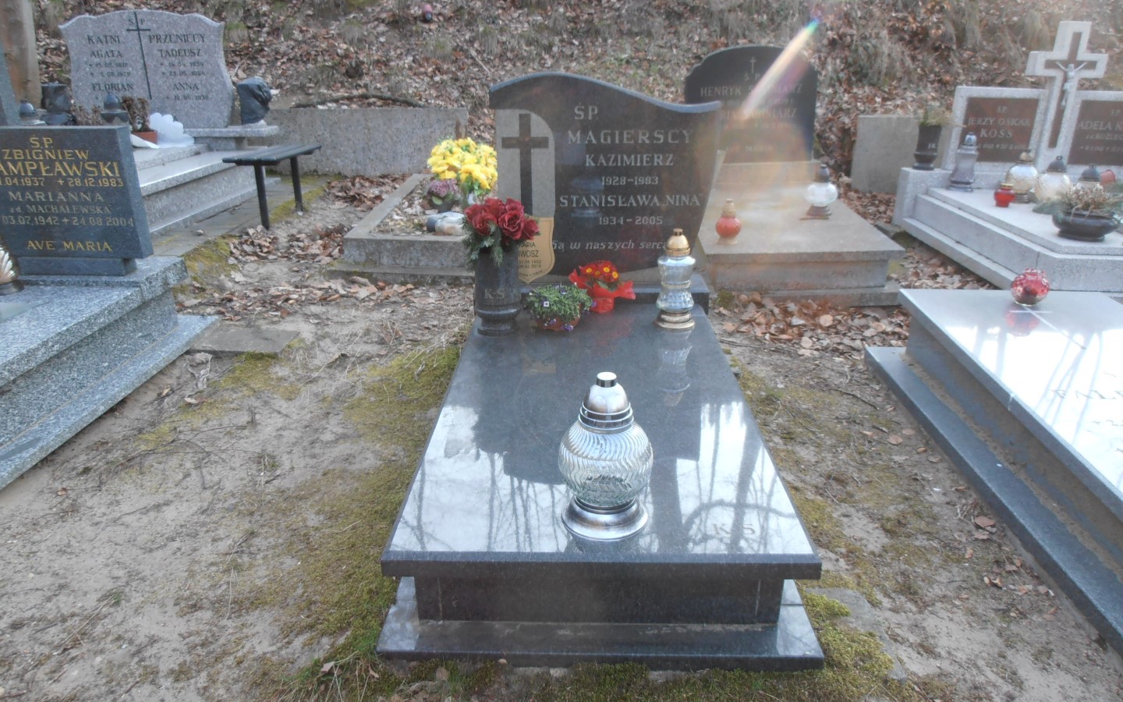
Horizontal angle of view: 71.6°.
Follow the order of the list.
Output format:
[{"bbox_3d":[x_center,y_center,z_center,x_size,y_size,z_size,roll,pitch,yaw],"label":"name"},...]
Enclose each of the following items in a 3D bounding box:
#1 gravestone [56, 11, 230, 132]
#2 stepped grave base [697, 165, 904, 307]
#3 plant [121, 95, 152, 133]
[{"bbox_3d":[-3.169,-2.160,6.002,1.240,0.852,0.120,0,22,2],"label":"gravestone"},{"bbox_3d":[1.202,-0.788,4.641,0.980,0.410,1.980,0,22,2],"label":"stepped grave base"},{"bbox_3d":[-3.180,-1.755,5.831,0.210,0.305,0.200,0,22,2],"label":"plant"}]

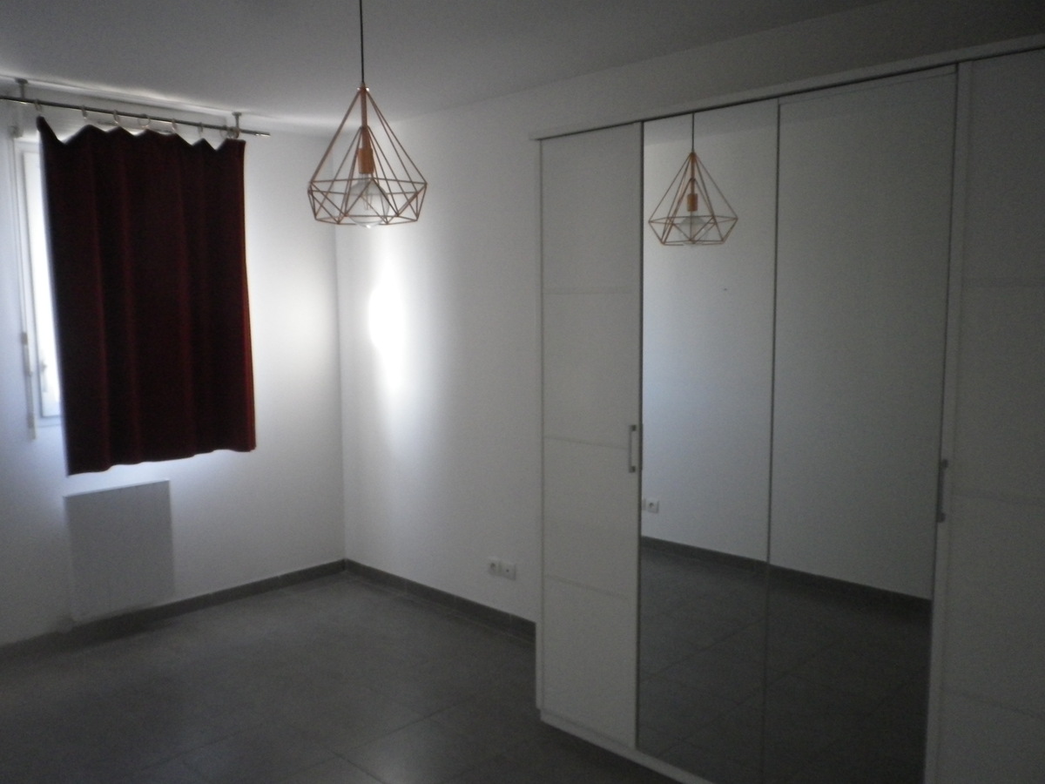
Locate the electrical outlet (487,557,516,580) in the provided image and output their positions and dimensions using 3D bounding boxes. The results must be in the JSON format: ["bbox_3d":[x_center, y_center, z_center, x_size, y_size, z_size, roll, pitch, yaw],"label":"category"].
[{"bbox_3d":[-0.106,0.866,4.130,0.190,0.085,0.012,5,8,43],"label":"electrical outlet"}]

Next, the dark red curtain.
[{"bbox_3d":[-1.727,-0.442,4.030,0.095,1.571,0.940,5,8,43],"label":"dark red curtain"}]

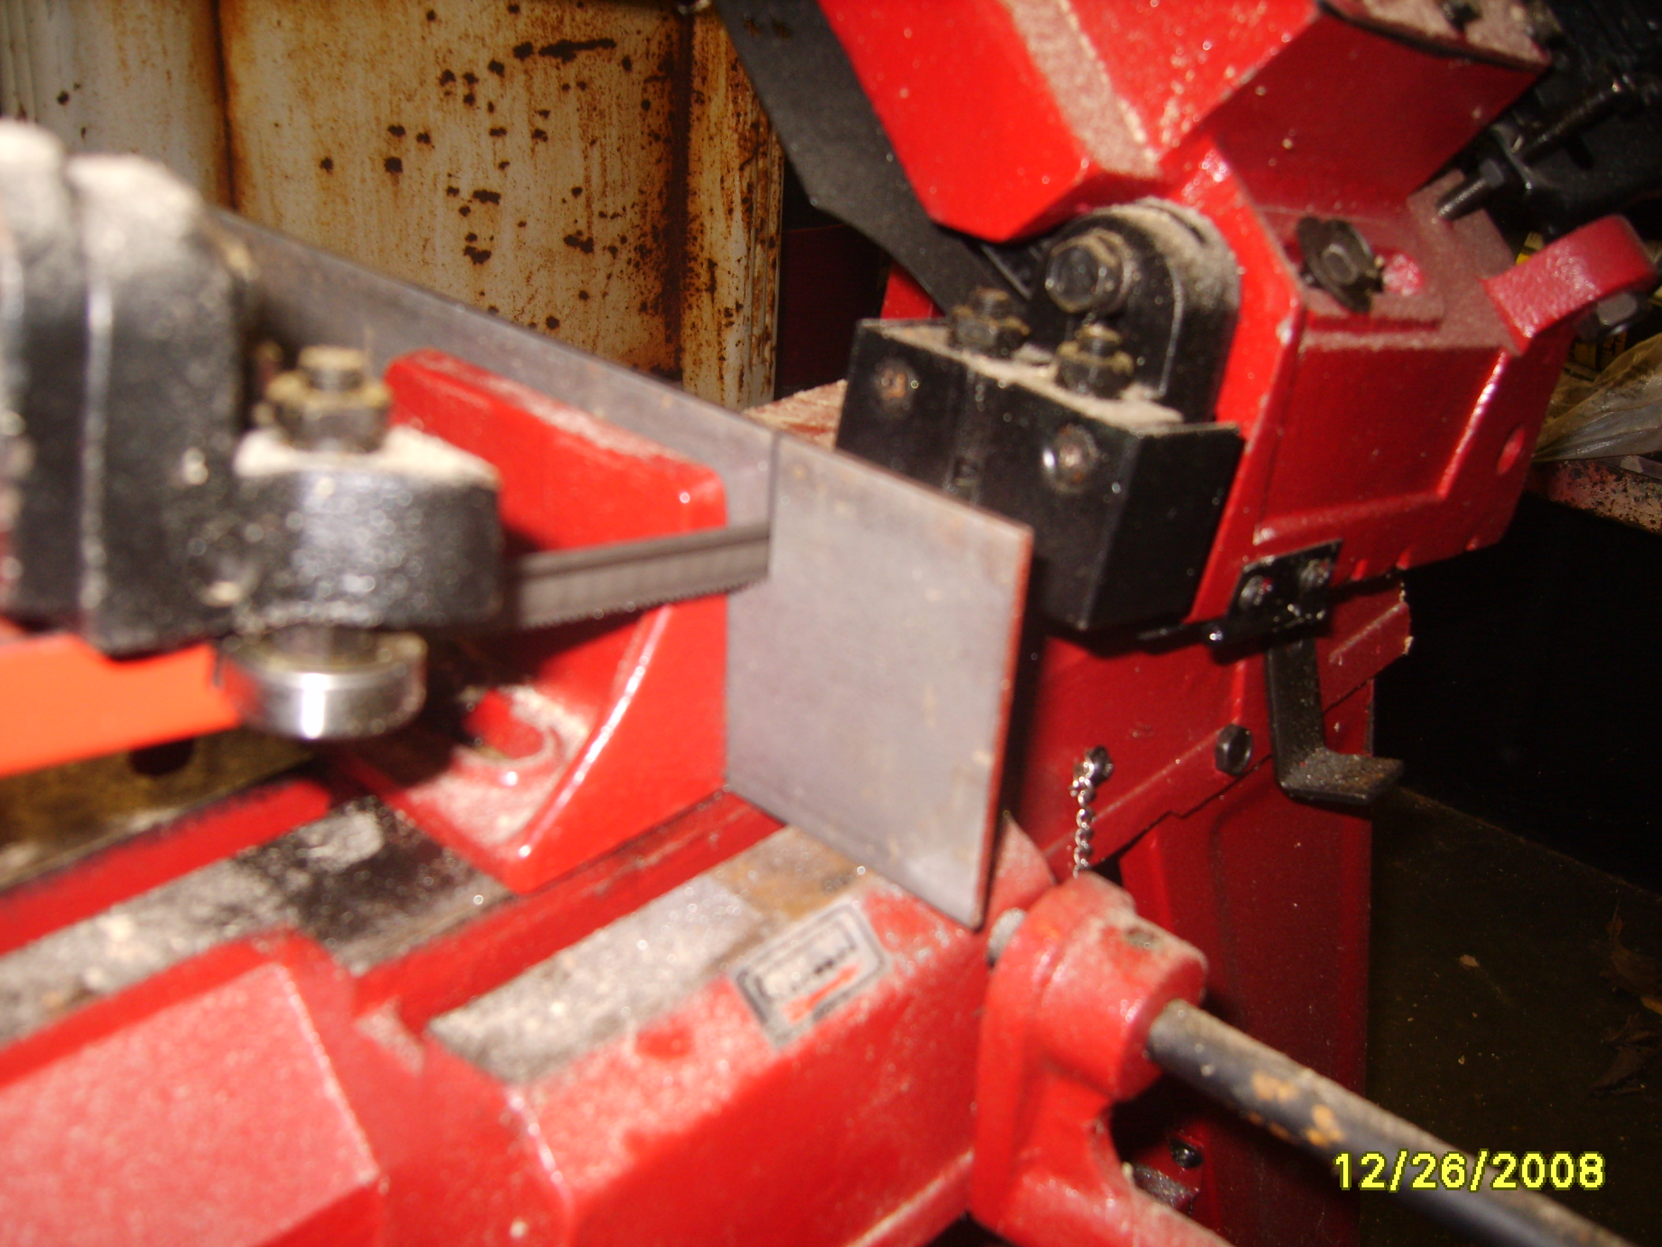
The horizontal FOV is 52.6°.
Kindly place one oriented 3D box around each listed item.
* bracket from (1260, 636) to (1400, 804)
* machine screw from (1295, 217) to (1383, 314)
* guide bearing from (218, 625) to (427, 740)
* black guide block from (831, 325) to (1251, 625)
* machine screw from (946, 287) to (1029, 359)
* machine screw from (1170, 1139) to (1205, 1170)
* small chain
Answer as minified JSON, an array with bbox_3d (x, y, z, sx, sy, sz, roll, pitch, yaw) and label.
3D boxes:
[{"bbox_3d":[0.124,0.021,0.416,0.024,0.040,0.021,5,21,45],"label":"bracket"},{"bbox_3d":[0.105,-0.074,0.344,0.021,0.008,0.021,-12,73,-47],"label":"machine screw"},{"bbox_3d":[-0.068,0.007,0.226,0.026,0.009,0.026,25,24,37],"label":"guide bearing"},{"bbox_3d":[0.040,-0.032,0.348,0.034,0.039,0.074,-9,29,-43],"label":"black guide block"},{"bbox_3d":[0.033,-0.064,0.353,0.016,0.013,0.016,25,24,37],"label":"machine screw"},{"bbox_3d":[0.093,0.138,0.438,0.009,0.009,0.005,25,35,37],"label":"machine screw"},{"bbox_3d":[0.056,0.041,0.364,0.007,0.032,0.007,25,35,37],"label":"small chain"}]

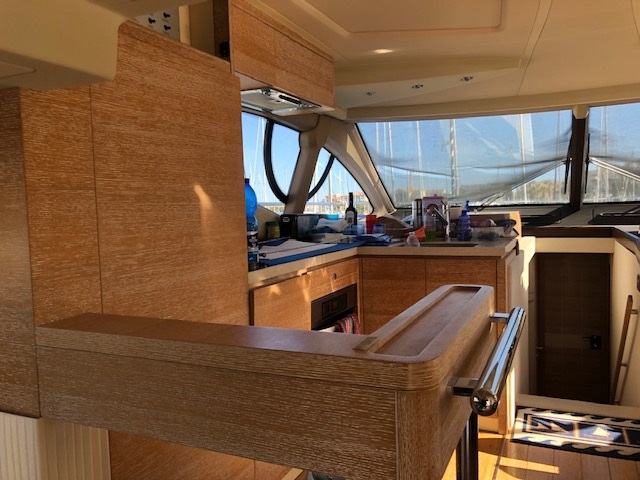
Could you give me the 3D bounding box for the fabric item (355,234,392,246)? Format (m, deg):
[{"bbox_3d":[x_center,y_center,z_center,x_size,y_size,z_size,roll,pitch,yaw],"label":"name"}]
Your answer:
[{"bbox_3d":[0.320,0.005,3.100,0.220,0.050,0.180,0,4,22],"label":"fabric item"}]

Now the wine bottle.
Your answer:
[{"bbox_3d":[0.218,-0.178,3.600,0.078,0.305,0.078,-2,4,0],"label":"wine bottle"}]

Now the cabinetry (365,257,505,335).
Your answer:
[{"bbox_3d":[0.697,0.479,3.003,0.765,0.820,0.580,0,4,22],"label":"cabinetry"}]

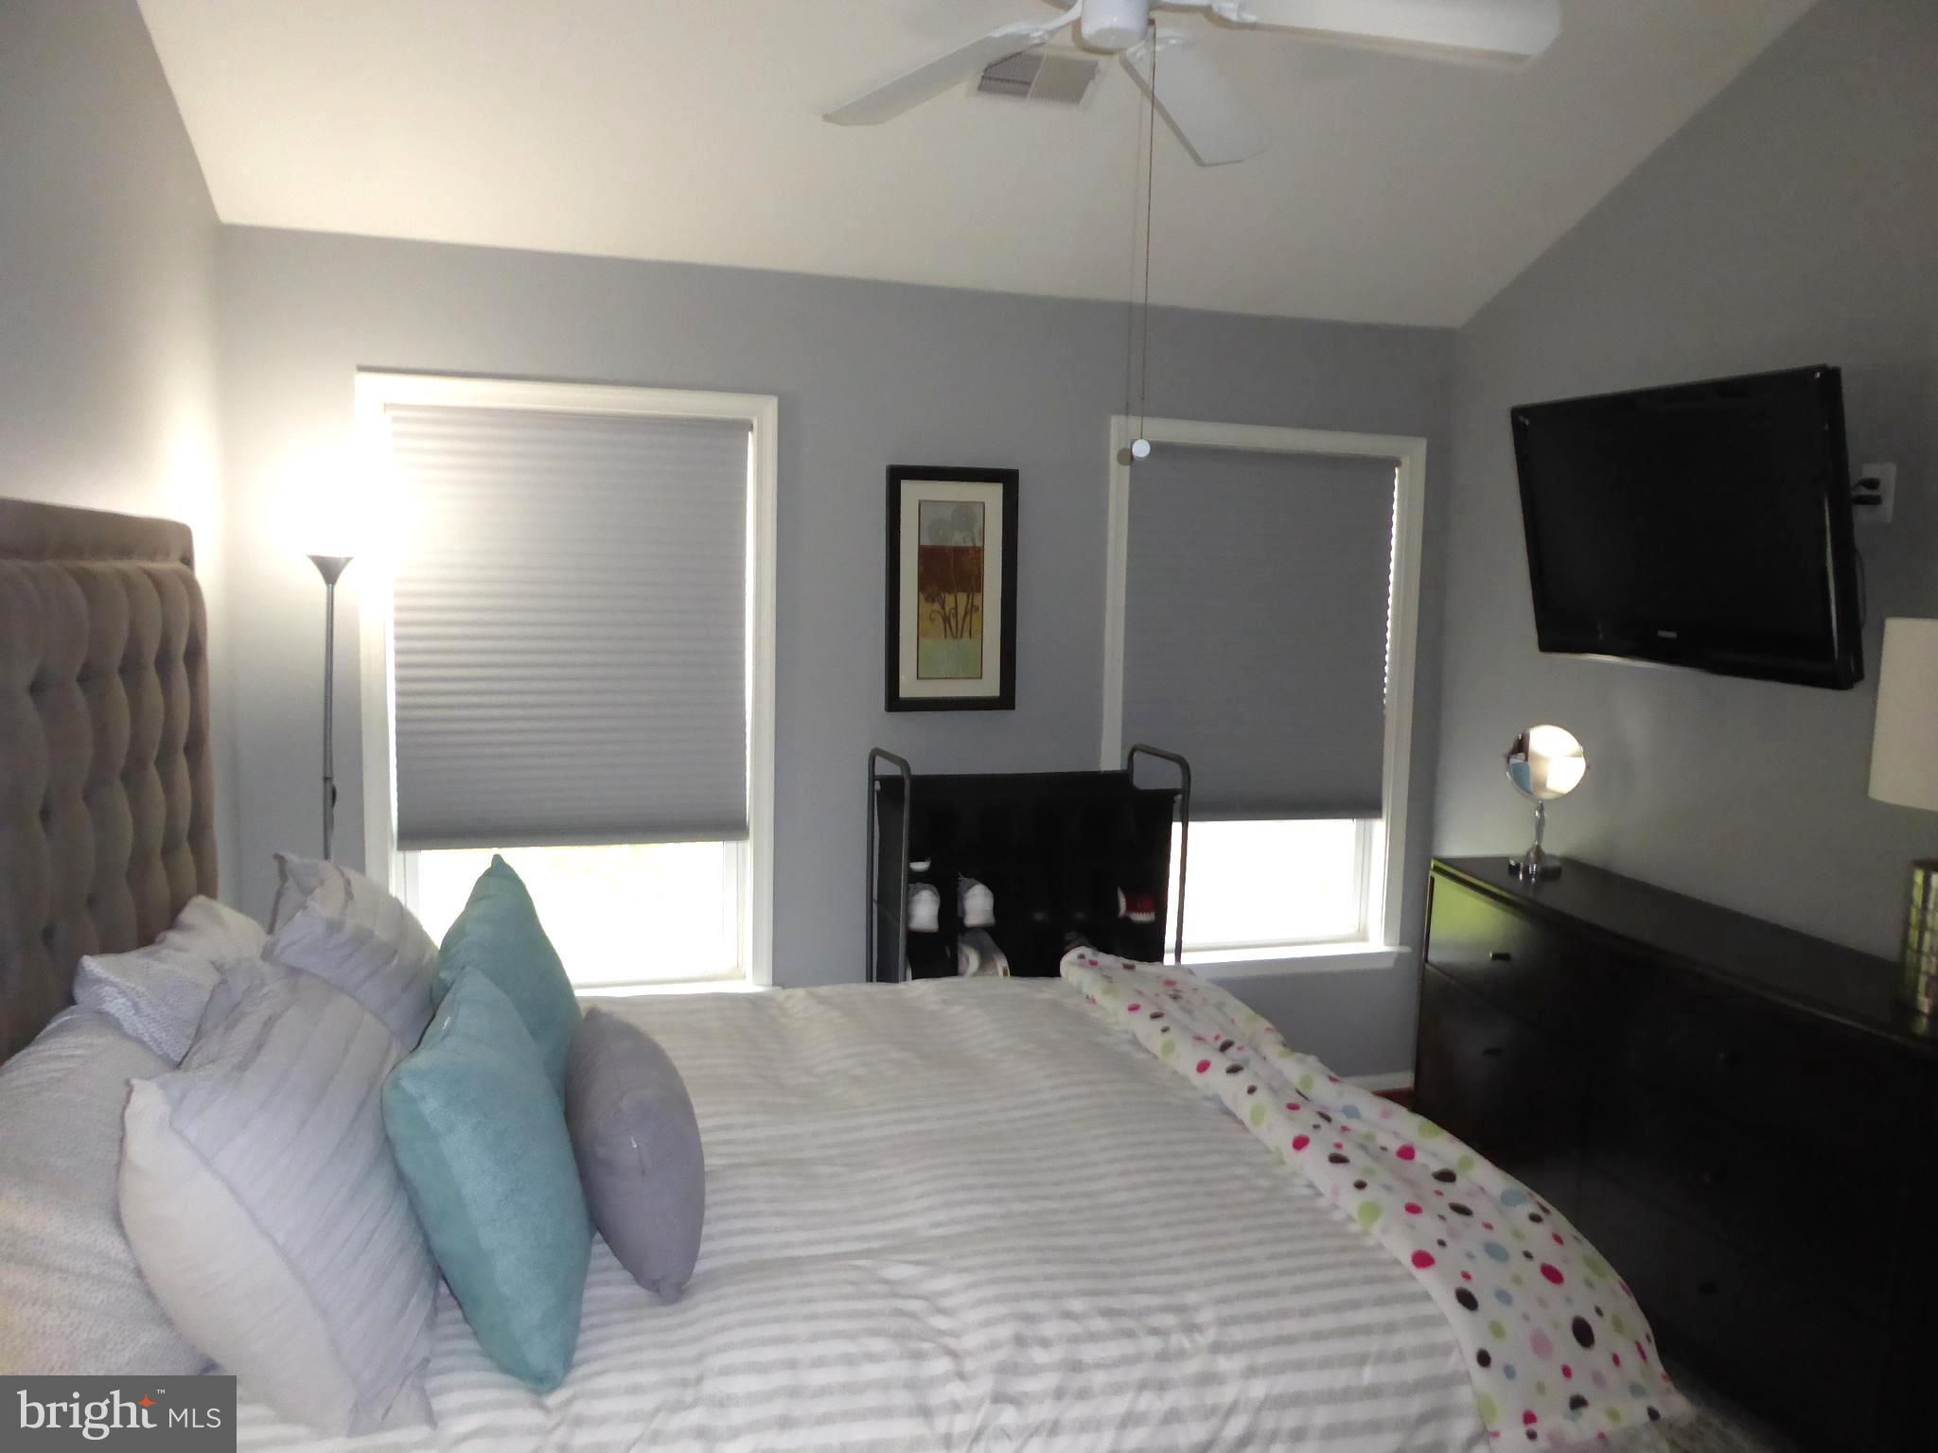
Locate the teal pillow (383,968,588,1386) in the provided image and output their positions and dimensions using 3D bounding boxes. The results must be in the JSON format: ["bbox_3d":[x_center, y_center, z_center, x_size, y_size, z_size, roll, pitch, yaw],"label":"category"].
[{"bbox_3d":[-0.603,0.557,1.791,0.180,0.430,0.430,-22,8,-8],"label":"teal pillow"}]

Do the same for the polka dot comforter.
[{"bbox_3d":[0.580,0.767,2.633,0.450,0.290,1.700,0,6,-16],"label":"polka dot comforter"}]

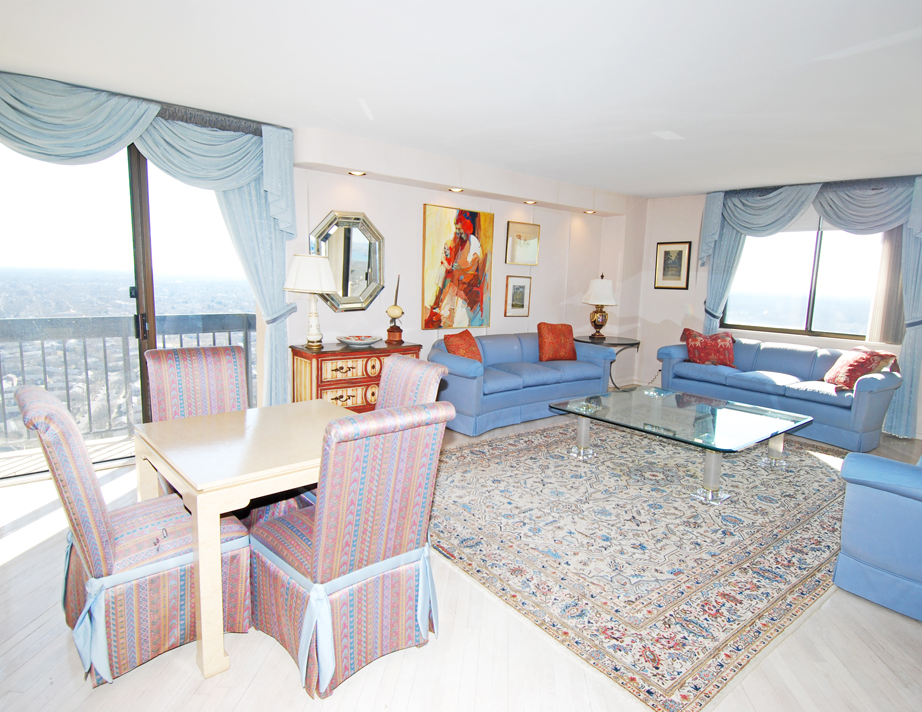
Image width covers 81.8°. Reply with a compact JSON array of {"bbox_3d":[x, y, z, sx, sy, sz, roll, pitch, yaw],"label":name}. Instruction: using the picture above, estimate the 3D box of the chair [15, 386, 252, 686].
[{"bbox_3d":[-1.279,0.639,2.095,0.701,1.050,0.510,-5,11,-41],"label":"chair"}]

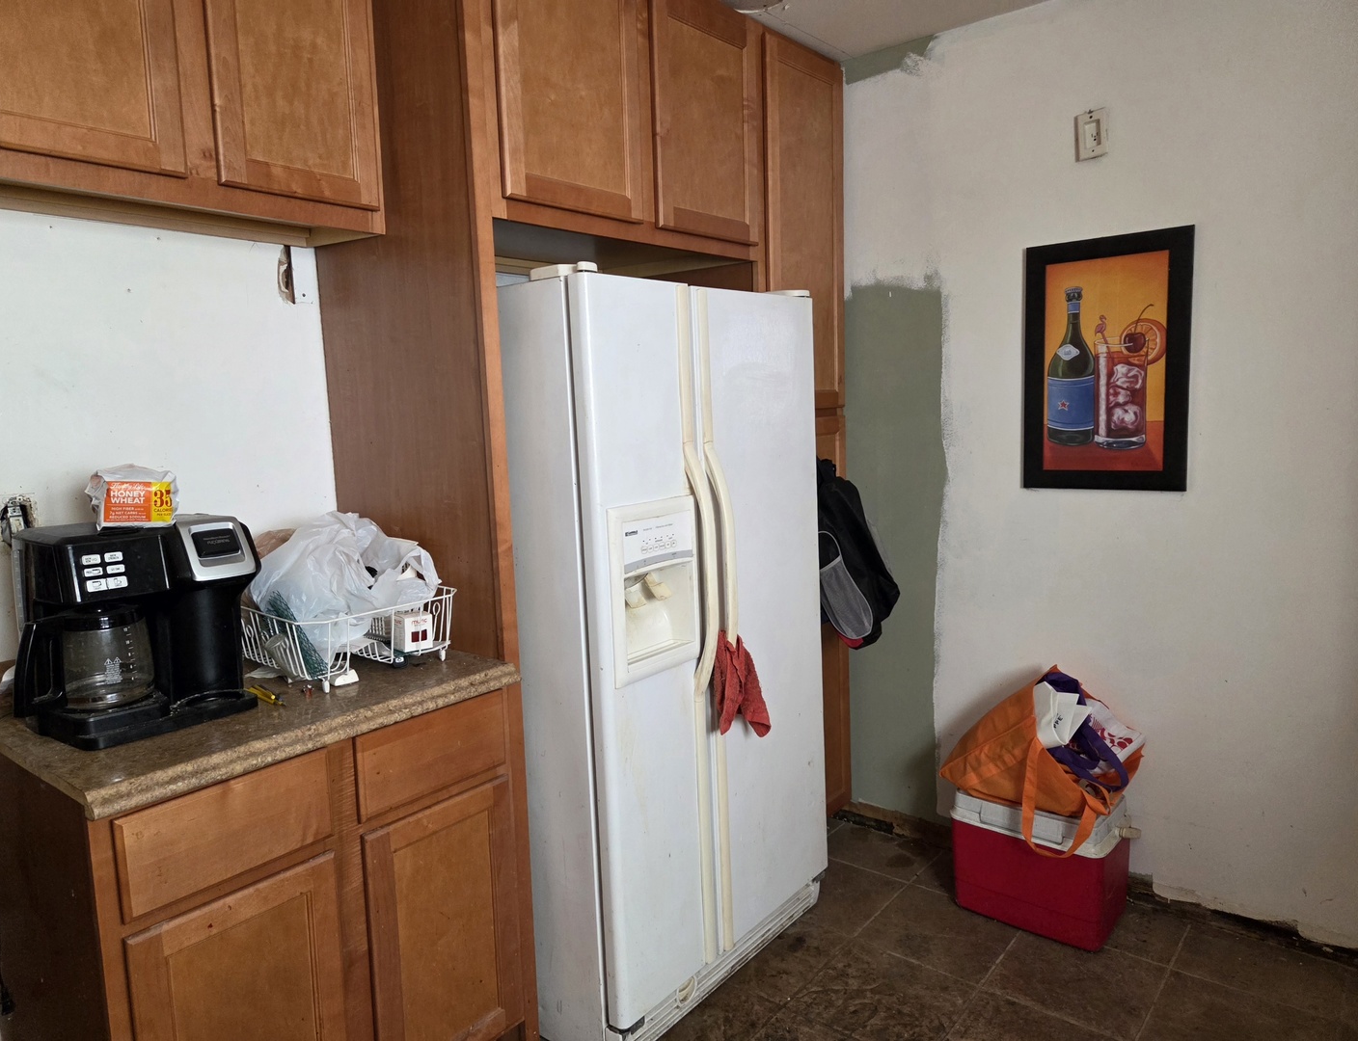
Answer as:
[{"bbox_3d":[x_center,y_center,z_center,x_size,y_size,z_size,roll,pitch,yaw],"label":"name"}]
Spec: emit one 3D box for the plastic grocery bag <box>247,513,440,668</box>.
[{"bbox_3d":[-0.730,0.134,2.026,0.300,0.293,0.295,3,9,39],"label":"plastic grocery bag"}]

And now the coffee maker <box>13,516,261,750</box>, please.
[{"bbox_3d":[-0.967,0.185,1.651,0.265,0.343,0.290,3,9,39],"label":"coffee maker"}]

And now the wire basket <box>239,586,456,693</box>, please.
[{"bbox_3d":[-0.738,0.234,2.031,0.410,0.135,0.370,3,9,39],"label":"wire basket"}]

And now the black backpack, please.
[{"bbox_3d":[0.480,0.091,2.778,0.230,0.530,0.290,-12,-1,40],"label":"black backpack"}]

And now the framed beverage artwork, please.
[{"bbox_3d":[1.161,-0.422,2.522,0.424,0.682,0.022,3,9,39],"label":"framed beverage artwork"}]

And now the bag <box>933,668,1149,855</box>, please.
[{"bbox_3d":[0.992,0.621,2.543,0.480,0.405,0.330,3,9,39],"label":"bag"}]

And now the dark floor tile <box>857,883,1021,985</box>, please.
[{"bbox_3d":[0.718,1.117,2.510,0.338,0.010,0.357,3,9,39],"label":"dark floor tile"}]

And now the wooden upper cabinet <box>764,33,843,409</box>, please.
[{"bbox_3d":[0.187,-0.888,2.966,0.560,1.080,0.450,3,9,39],"label":"wooden upper cabinet"}]

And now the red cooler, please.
[{"bbox_3d":[1.010,0.923,2.582,0.395,0.335,0.290,3,9,39],"label":"red cooler"}]

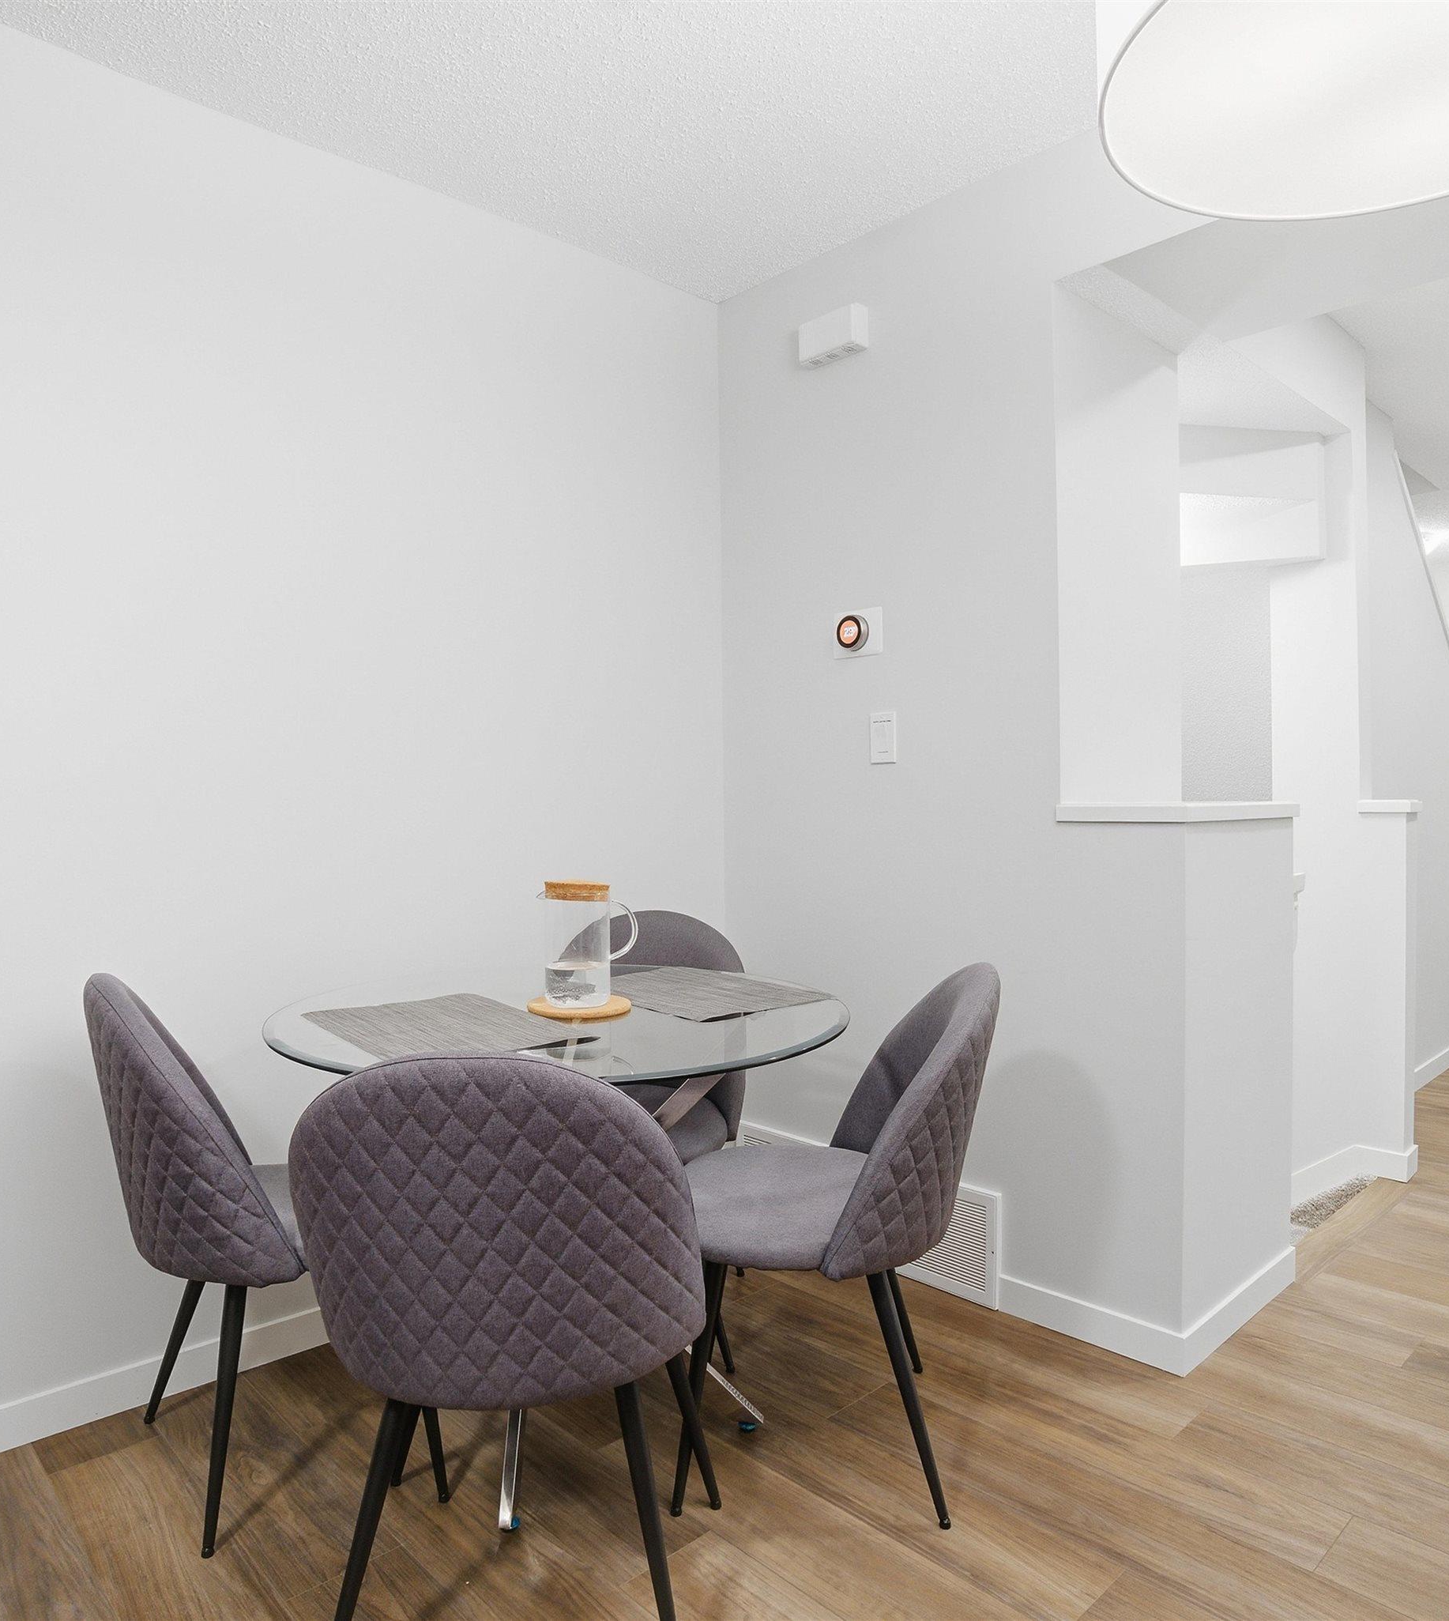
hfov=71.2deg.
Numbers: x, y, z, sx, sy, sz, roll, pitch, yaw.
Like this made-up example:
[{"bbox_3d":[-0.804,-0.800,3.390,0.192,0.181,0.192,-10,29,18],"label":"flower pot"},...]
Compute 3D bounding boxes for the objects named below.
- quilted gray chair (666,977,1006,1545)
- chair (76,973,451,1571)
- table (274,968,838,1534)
[{"bbox_3d":[0.190,0.674,1.766,0.530,0.830,0.490,0,1,8],"label":"quilted gray chair"},{"bbox_3d":[-0.789,0.684,1.743,0.530,0.830,0.490,-1,1,-34],"label":"chair"},{"bbox_3d":[-0.276,0.723,1.800,0.990,0.740,0.990,-1,1,0],"label":"table"}]

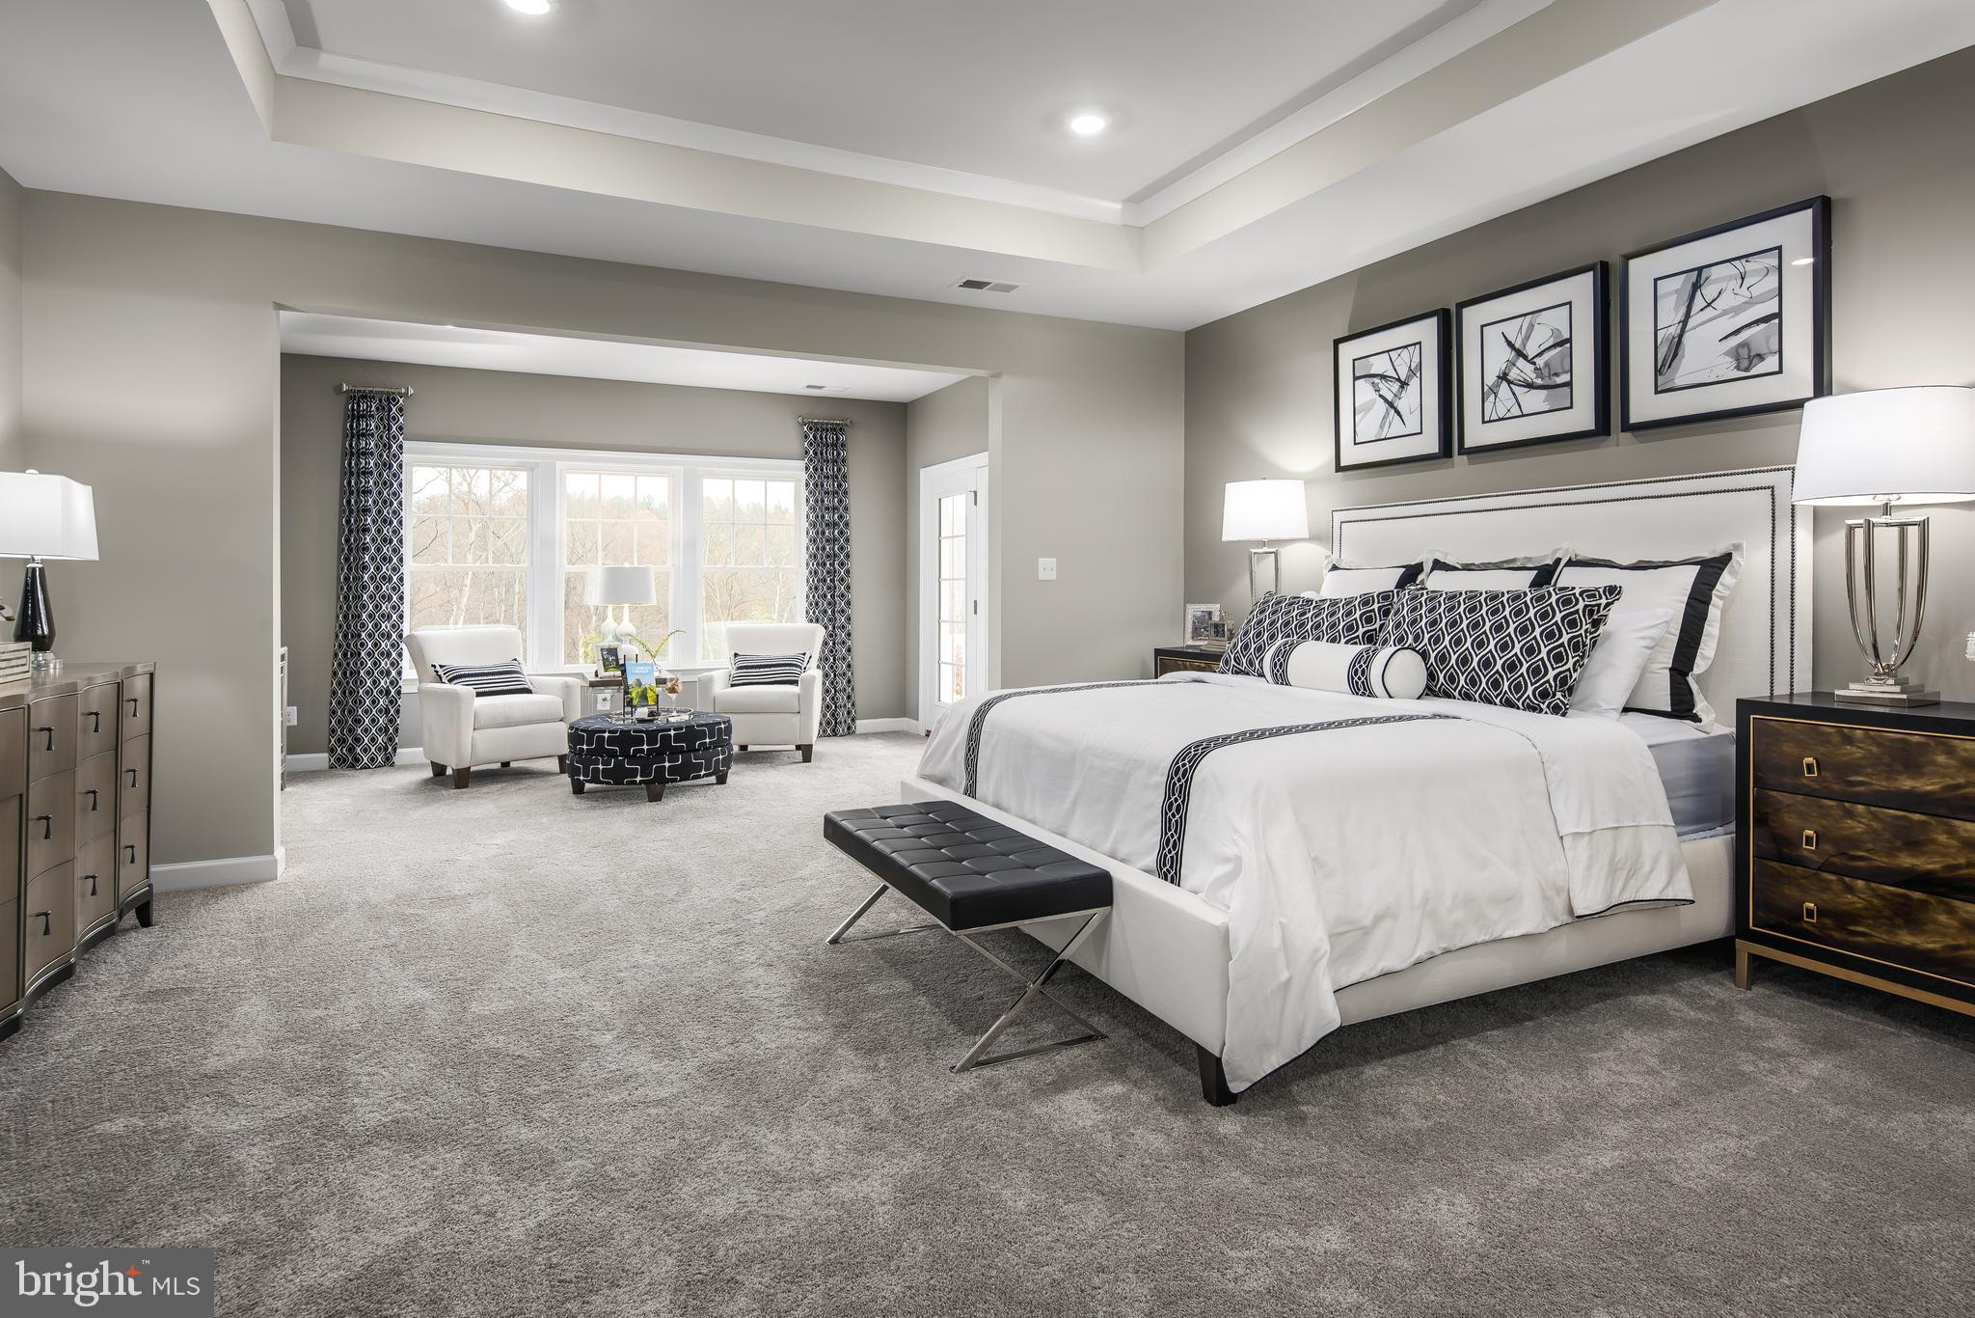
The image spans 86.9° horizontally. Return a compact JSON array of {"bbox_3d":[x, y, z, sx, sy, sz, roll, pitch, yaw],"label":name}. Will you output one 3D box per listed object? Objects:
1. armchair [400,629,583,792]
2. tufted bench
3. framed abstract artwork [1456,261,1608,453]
[{"bbox_3d":[-3.223,0.281,6.740,0.810,0.920,0.800,2,3,40],"label":"armchair"},{"bbox_3d":[-0.101,0.769,3.140,0.490,0.450,1.060,-1,3,-25],"label":"tufted bench"},{"bbox_3d":[2.148,-1.170,4.146,0.040,0.644,0.638,-1,3,-25],"label":"framed abstract artwork"}]

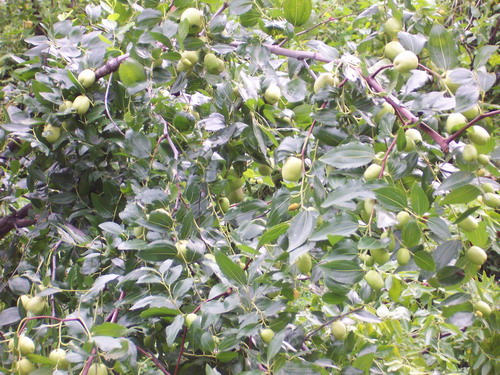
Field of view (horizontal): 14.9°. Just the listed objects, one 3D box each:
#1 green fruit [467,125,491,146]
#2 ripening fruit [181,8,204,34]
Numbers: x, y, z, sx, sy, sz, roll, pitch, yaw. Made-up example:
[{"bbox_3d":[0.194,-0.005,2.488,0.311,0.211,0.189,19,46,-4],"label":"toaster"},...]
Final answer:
[{"bbox_3d":[0.258,-0.059,2.150,0.028,0.020,0.020,37,0,-3],"label":"green fruit"},{"bbox_3d":[-0.068,-0.192,2.200,0.025,0.029,0.025,0,6,0],"label":"ripening fruit"}]

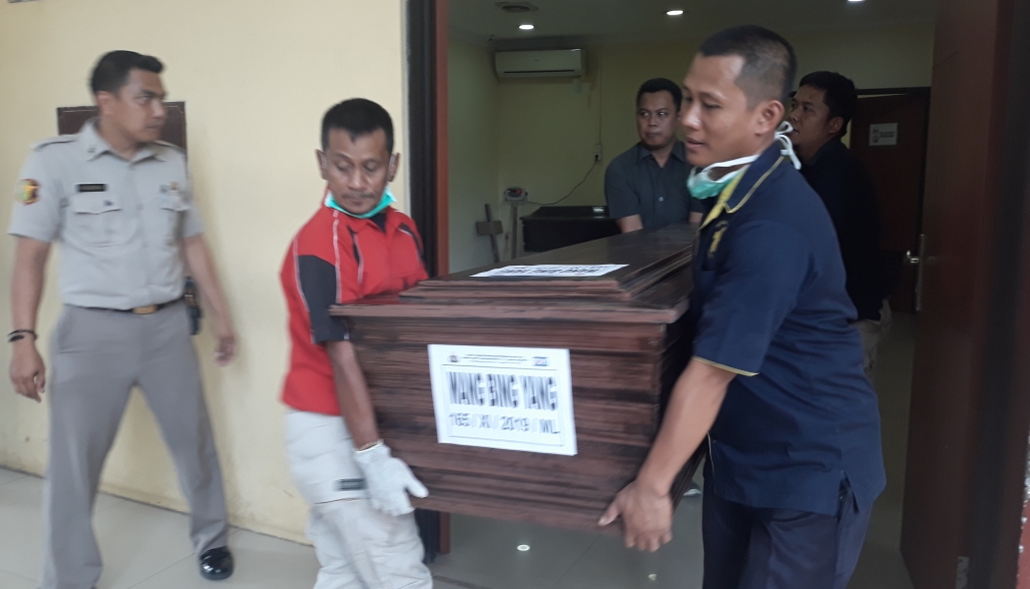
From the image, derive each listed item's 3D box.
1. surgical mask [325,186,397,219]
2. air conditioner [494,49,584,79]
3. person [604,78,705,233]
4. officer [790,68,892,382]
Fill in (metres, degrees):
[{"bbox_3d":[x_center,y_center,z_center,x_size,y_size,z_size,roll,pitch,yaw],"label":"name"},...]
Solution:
[{"bbox_3d":[-0.321,-0.192,1.670,0.150,0.070,0.090,-1,8,-10],"label":"surgical mask"},{"bbox_3d":[0.260,-2.490,8.707,0.980,0.290,0.210,4,9,25],"label":"air conditioner"},{"bbox_3d":[0.550,0.019,3.094,0.510,1.660,0.380,3,9,14],"label":"person"},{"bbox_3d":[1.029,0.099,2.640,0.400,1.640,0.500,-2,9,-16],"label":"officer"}]

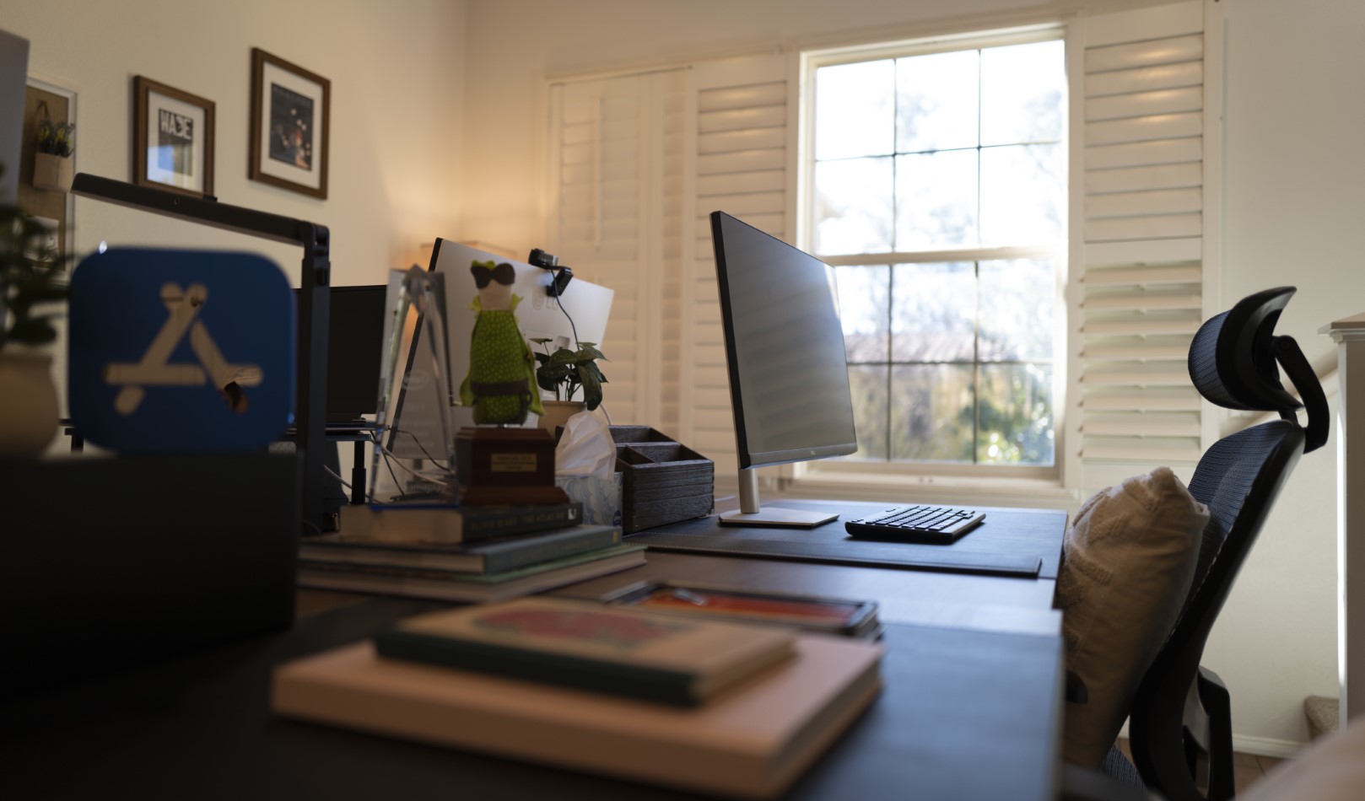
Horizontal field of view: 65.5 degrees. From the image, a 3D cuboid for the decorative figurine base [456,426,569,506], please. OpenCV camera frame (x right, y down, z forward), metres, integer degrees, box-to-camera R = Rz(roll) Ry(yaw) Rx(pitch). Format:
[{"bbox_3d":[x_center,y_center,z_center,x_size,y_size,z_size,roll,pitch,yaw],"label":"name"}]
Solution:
[{"bbox_3d":[-0.190,0.069,1.133,0.112,0.077,0.097,1,-1,-24],"label":"decorative figurine base"}]

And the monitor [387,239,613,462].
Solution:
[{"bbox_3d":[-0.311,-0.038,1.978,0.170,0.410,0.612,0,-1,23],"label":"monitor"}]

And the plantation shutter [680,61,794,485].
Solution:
[{"bbox_3d":[0.181,-0.466,3.741,0.405,1.495,0.060,0,-1,22],"label":"plantation shutter"}]

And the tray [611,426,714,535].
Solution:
[{"bbox_3d":[-0.069,0.118,1.720,0.126,0.153,0.341,0,-1,21],"label":"tray"}]

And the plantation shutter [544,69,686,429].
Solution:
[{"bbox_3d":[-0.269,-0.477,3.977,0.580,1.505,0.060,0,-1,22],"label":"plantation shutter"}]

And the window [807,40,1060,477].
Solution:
[{"bbox_3d":[0.826,-0.479,3.557,0.885,1.450,0.100,0,-1,22],"label":"window"}]

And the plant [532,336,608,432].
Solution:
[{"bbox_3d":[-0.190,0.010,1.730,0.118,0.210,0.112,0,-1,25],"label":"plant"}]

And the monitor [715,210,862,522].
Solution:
[{"bbox_3d":[0.170,-0.029,1.756,0.180,0.460,0.612,0,-1,23],"label":"monitor"}]

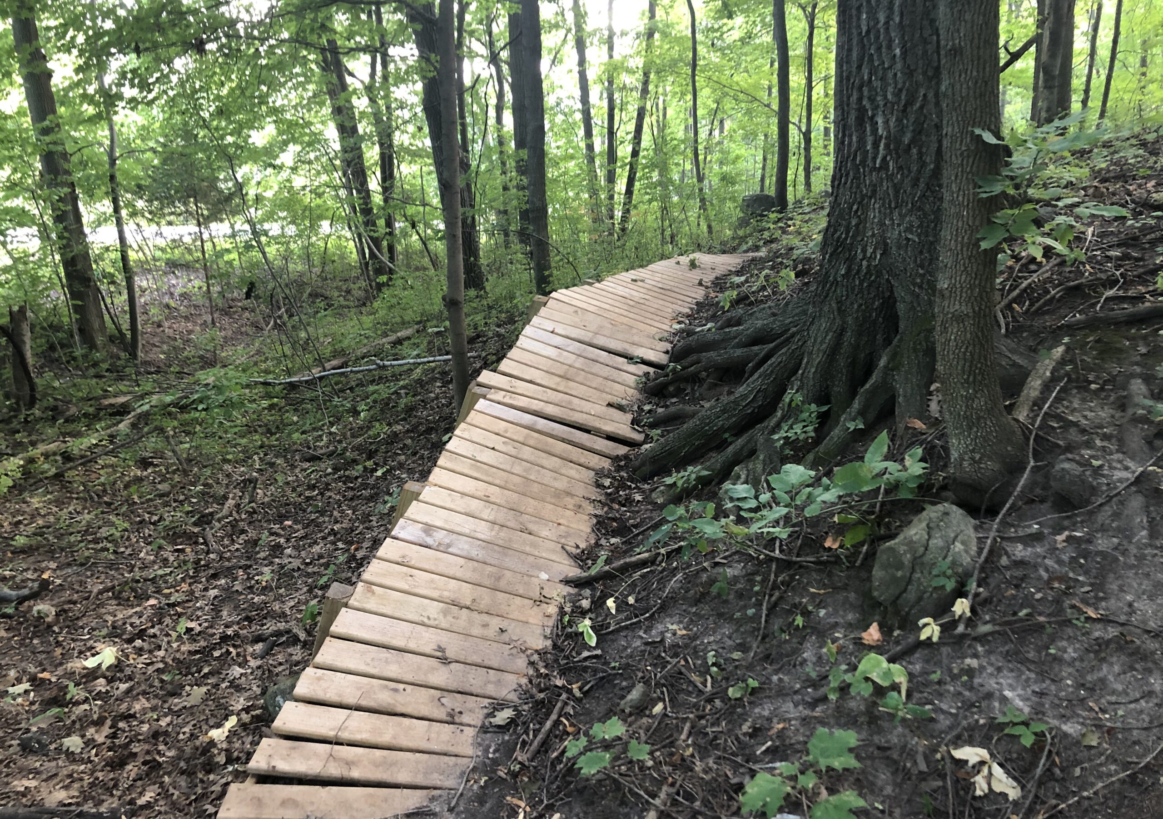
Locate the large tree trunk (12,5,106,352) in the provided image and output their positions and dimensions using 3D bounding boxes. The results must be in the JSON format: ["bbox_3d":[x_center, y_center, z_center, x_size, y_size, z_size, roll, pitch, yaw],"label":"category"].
[{"bbox_3d":[-5.935,-2.578,10.752,0.380,3.868,0.380,-12,18,-26],"label":"large tree trunk"}]

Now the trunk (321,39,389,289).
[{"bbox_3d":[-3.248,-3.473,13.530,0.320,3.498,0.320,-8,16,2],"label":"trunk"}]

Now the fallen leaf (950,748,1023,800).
[{"bbox_3d":[0.774,0.696,1.800,0.125,0.030,0.095,-12,21,3],"label":"fallen leaf"}]

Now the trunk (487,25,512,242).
[{"bbox_3d":[-1.439,-4.904,16.975,0.190,3.920,0.190,-3,16,-4],"label":"trunk"}]

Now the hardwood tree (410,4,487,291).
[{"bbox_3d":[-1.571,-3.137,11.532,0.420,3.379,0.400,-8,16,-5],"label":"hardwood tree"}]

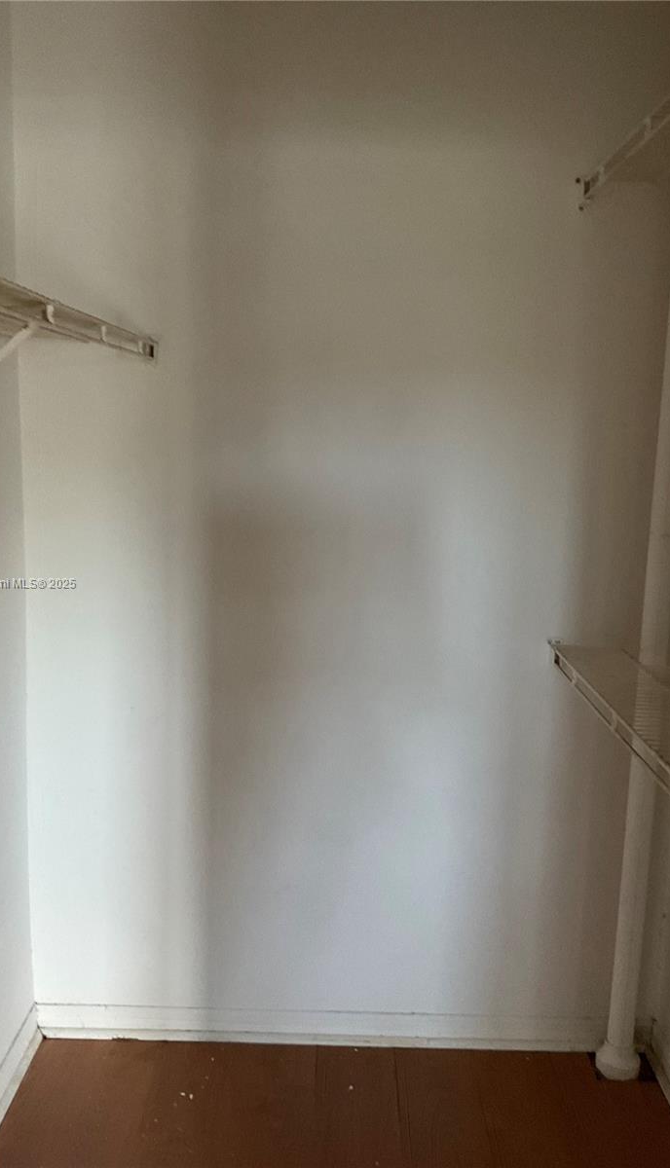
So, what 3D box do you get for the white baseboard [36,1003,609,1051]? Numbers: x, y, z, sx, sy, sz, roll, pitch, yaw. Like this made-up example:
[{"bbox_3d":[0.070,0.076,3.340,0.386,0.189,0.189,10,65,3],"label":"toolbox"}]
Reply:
[{"bbox_3d":[0.013,1.078,2.384,1.465,0.089,0.020,2,9,0],"label":"white baseboard"}]

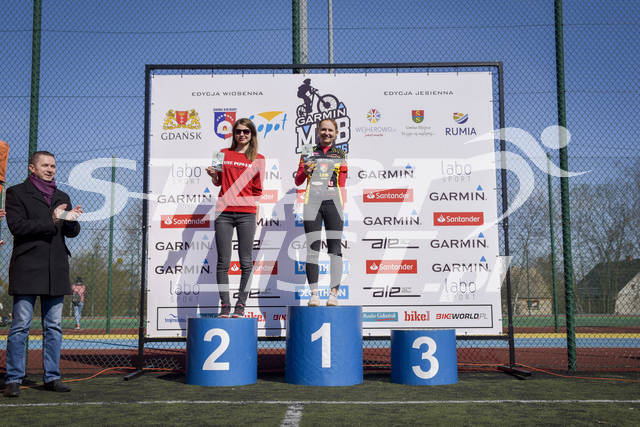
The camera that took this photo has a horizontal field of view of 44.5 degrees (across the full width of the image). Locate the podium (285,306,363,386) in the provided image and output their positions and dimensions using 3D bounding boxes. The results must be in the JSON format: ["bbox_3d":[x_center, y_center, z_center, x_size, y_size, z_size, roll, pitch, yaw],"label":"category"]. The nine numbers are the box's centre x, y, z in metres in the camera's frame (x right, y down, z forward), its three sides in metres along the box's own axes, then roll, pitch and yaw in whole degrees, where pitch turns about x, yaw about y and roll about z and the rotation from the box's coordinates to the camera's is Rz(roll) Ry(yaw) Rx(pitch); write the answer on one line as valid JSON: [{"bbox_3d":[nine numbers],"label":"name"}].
[{"bbox_3d":[0.038,1.126,6.733,0.665,0.651,0.665,-1,-7,4],"label":"podium"}]

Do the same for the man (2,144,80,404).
[{"bbox_3d":[-2.136,0.441,6.003,0.480,1.820,0.550,-6,-9,38],"label":"man"}]

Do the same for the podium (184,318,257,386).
[{"bbox_3d":[-0.841,1.181,6.749,0.604,0.552,0.604,0,-7,2],"label":"podium"}]

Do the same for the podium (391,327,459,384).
[{"bbox_3d":[0.900,1.230,6.764,0.571,0.446,0.571,-1,-7,6],"label":"podium"}]

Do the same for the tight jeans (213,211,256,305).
[{"bbox_3d":[-0.718,0.377,6.650,0.340,0.830,0.260,-1,-7,4],"label":"tight jeans"}]

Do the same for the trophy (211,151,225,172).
[{"bbox_3d":[-0.849,-0.429,6.520,0.095,0.175,0.050,-1,-7,5],"label":"trophy"}]

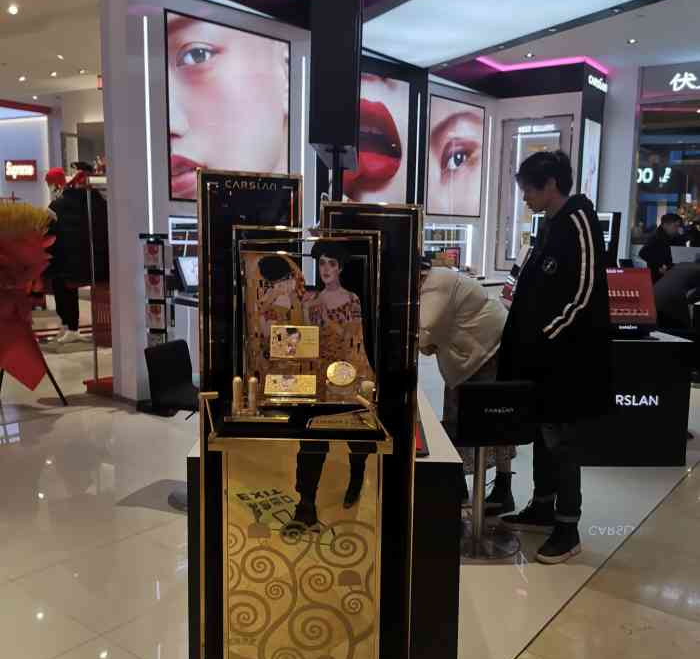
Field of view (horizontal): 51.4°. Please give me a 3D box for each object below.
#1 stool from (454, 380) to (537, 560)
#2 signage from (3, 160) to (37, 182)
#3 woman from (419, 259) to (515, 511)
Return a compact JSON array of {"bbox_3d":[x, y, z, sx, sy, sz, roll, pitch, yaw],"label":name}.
[{"bbox_3d":[0.617,0.601,3.386,0.400,0.810,0.420,-1,8,-12],"label":"stool"},{"bbox_3d":[-4.656,-2.236,10.300,0.780,0.280,0.080,7,10,37],"label":"signage"},{"bbox_3d":[0.525,0.282,3.780,0.720,1.320,0.500,3,8,16],"label":"woman"}]

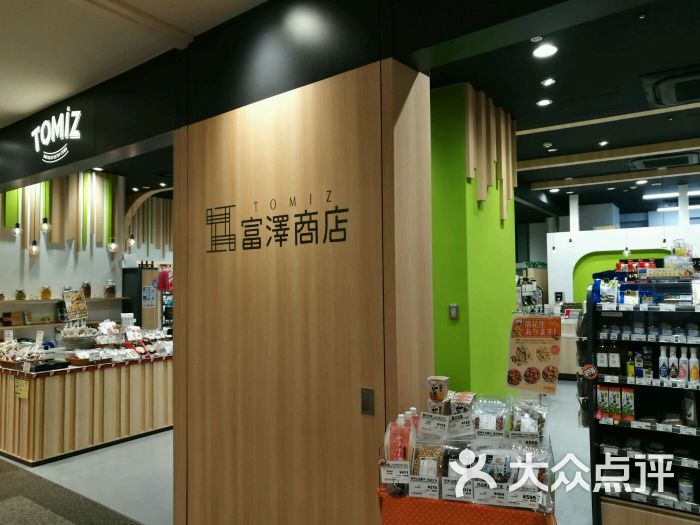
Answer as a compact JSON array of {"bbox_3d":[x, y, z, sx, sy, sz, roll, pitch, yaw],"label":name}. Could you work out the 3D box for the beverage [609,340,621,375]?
[{"bbox_3d":[1.561,0.573,3.213,0.066,0.215,0.066,-3,-3,38],"label":"beverage"}]

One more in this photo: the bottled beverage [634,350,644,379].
[{"bbox_3d":[1.602,0.570,3.019,0.045,0.155,0.045,-3,-3,37],"label":"bottled beverage"}]

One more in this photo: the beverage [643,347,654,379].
[{"bbox_3d":[1.642,0.553,3.003,0.052,0.187,0.052,-3,-3,37],"label":"beverage"}]

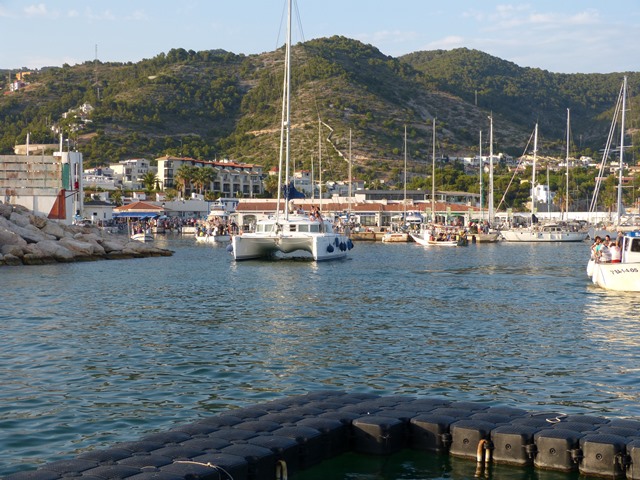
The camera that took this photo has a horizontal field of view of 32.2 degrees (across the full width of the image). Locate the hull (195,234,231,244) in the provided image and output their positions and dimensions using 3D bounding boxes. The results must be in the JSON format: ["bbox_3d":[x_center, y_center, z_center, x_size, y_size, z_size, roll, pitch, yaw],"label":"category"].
[{"bbox_3d":[-13.889,-0.115,142.000,2.200,1.000,5.600,-1,1,-38],"label":"hull"}]

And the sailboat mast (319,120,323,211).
[{"bbox_3d":[0.108,-8.857,150.000,0.240,14.600,0.240,0,1,0],"label":"sailboat mast"}]

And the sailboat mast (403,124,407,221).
[{"bbox_3d":[11.431,-8.664,149.000,0.230,13.600,0.230,0,1,0],"label":"sailboat mast"}]

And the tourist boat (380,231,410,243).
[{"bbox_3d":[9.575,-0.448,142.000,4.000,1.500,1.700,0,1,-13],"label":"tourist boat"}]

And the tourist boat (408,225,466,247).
[{"bbox_3d":[12.979,-0.493,121.500,6.100,2.350,2.100,0,1,18],"label":"tourist boat"}]

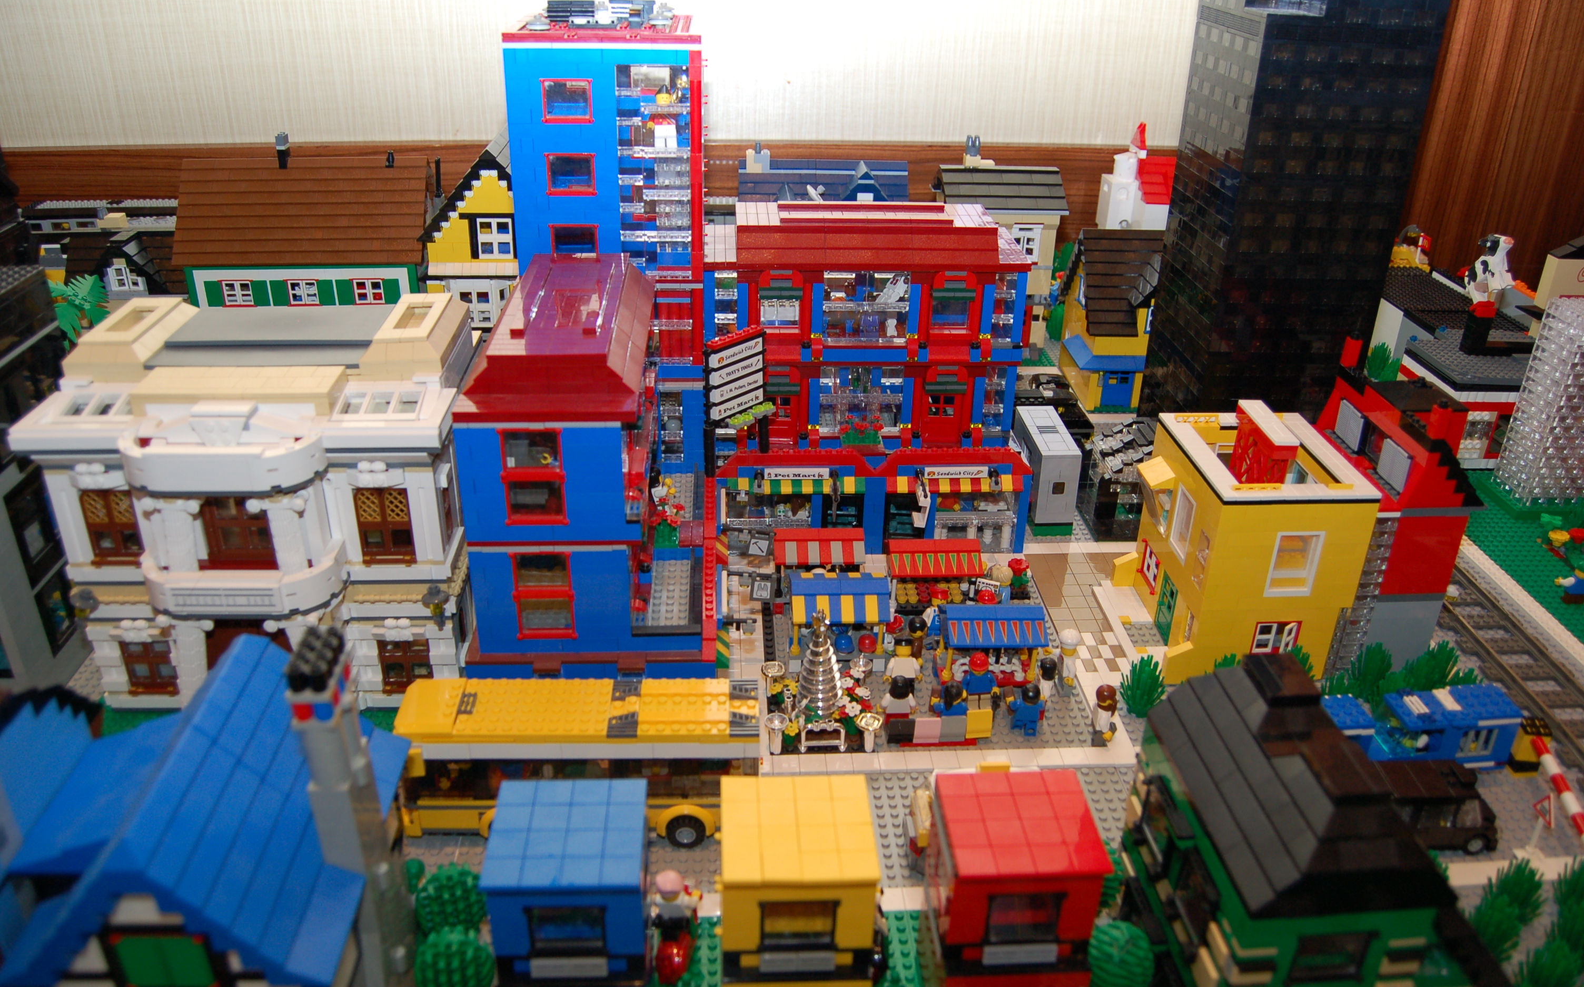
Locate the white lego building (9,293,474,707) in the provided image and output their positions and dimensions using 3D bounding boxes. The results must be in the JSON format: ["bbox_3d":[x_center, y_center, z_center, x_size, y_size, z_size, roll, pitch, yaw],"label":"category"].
[{"bbox_3d":[-0.323,0.004,0.770,0.244,0.216,0.218,0,27,-3],"label":"white lego building"}]

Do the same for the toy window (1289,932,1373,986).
[{"bbox_3d":[0.222,0.190,0.492,0.034,0.029,0.008,0,27,-4],"label":"toy window"}]

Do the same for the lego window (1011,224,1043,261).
[{"bbox_3d":[0.255,-0.272,1.289,0.032,0.042,0.009,-1,27,-3],"label":"lego window"}]

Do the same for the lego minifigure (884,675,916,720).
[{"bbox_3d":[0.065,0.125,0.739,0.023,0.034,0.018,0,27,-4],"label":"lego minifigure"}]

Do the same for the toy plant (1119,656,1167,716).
[{"bbox_3d":[0.224,0.123,0.751,0.029,0.038,0.029,0,27,-3],"label":"toy plant"}]

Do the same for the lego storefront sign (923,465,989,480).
[{"bbox_3d":[0.124,-0.016,0.895,0.048,0.008,0.004,0,27,-4],"label":"lego storefront sign"}]

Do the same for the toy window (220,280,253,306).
[{"bbox_3d":[-0.560,-0.202,1.202,0.033,0.029,0.008,-2,27,-7],"label":"toy window"}]

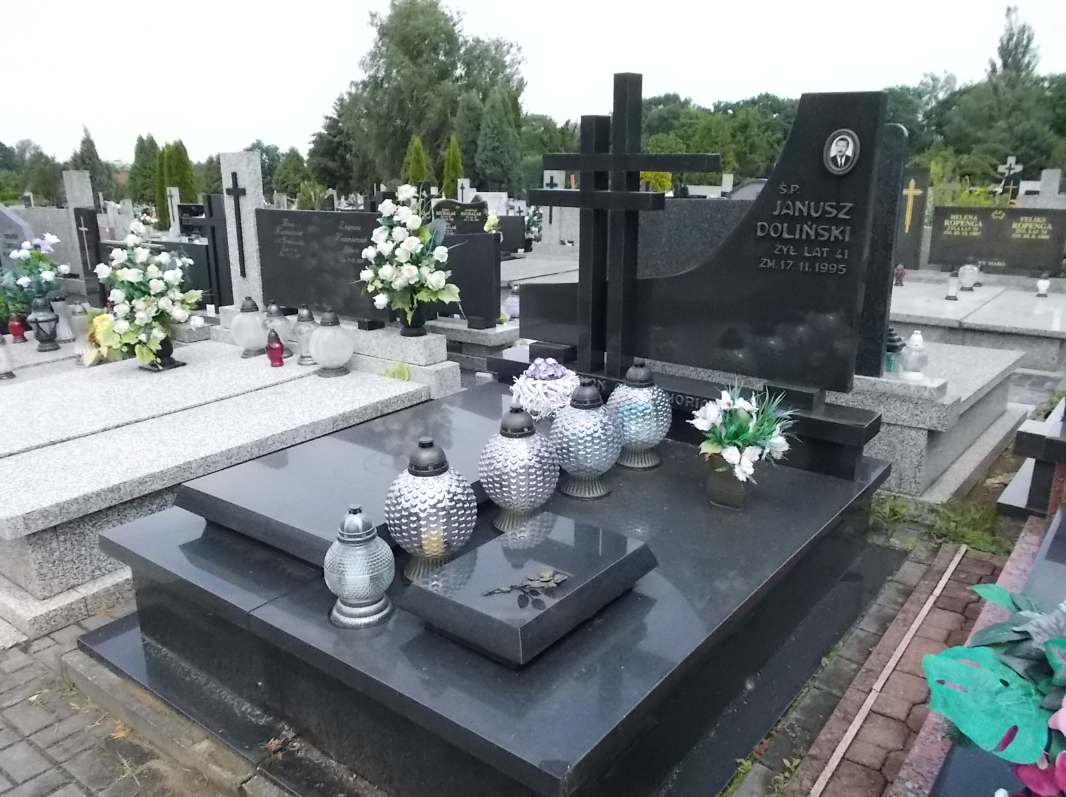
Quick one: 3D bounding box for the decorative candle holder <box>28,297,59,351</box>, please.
[{"bbox_3d":[-2.985,-0.453,4.894,0.157,0.325,0.157,12,19,36],"label":"decorative candle holder"}]

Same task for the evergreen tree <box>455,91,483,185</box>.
[{"bbox_3d":[-2.907,-11.351,37.276,1.621,5.511,1.621,0,15,0],"label":"evergreen tree"}]

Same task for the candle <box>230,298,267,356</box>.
[{"bbox_3d":[-1.684,-0.430,4.770,0.232,0.342,0.232,11,20,36],"label":"candle"}]

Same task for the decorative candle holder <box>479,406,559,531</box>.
[{"bbox_3d":[-0.040,0.196,2.331,0.233,0.360,0.233,0,15,0],"label":"decorative candle holder"}]

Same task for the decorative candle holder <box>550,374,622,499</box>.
[{"bbox_3d":[0.172,0.120,2.582,0.233,0.370,0.233,0,15,0],"label":"decorative candle holder"}]

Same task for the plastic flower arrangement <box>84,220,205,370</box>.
[{"bbox_3d":[-2.368,-0.630,4.994,0.670,0.880,0.540,10,18,33],"label":"plastic flower arrangement"}]

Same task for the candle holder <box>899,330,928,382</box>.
[{"bbox_3d":[1.818,-0.206,3.789,0.137,0.237,0.137,12,19,36],"label":"candle holder"}]

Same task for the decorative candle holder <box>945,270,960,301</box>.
[{"bbox_3d":[3.371,-0.909,6.411,0.115,0.240,0.115,12,19,36],"label":"decorative candle holder"}]

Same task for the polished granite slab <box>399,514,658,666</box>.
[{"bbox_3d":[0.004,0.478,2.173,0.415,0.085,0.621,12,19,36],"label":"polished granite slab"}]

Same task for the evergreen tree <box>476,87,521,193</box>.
[{"bbox_3d":[-1.429,-10.426,33.655,1.888,4.833,1.888,0,16,0],"label":"evergreen tree"}]

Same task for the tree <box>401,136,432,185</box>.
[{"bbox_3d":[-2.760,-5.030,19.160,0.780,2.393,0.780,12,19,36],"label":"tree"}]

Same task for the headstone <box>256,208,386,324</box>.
[{"bbox_3d":[-1.331,-0.859,5.086,1.162,0.645,0.080,10,18,33],"label":"headstone"}]

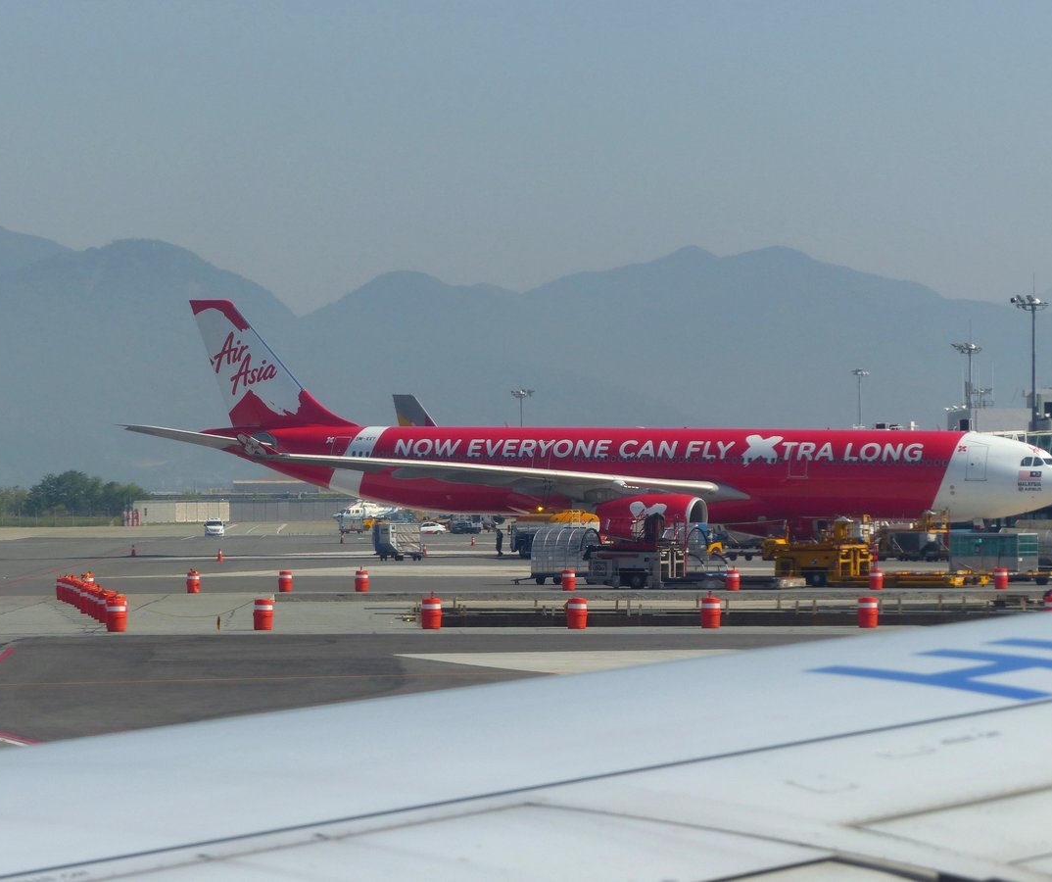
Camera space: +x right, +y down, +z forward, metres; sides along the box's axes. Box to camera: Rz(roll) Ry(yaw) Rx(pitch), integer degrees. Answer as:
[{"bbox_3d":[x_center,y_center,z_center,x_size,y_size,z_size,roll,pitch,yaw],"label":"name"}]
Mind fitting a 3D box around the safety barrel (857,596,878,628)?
[{"bbox_3d":[9.310,4.660,157.000,0.540,0.835,0.540,0,-1,0],"label":"safety barrel"}]

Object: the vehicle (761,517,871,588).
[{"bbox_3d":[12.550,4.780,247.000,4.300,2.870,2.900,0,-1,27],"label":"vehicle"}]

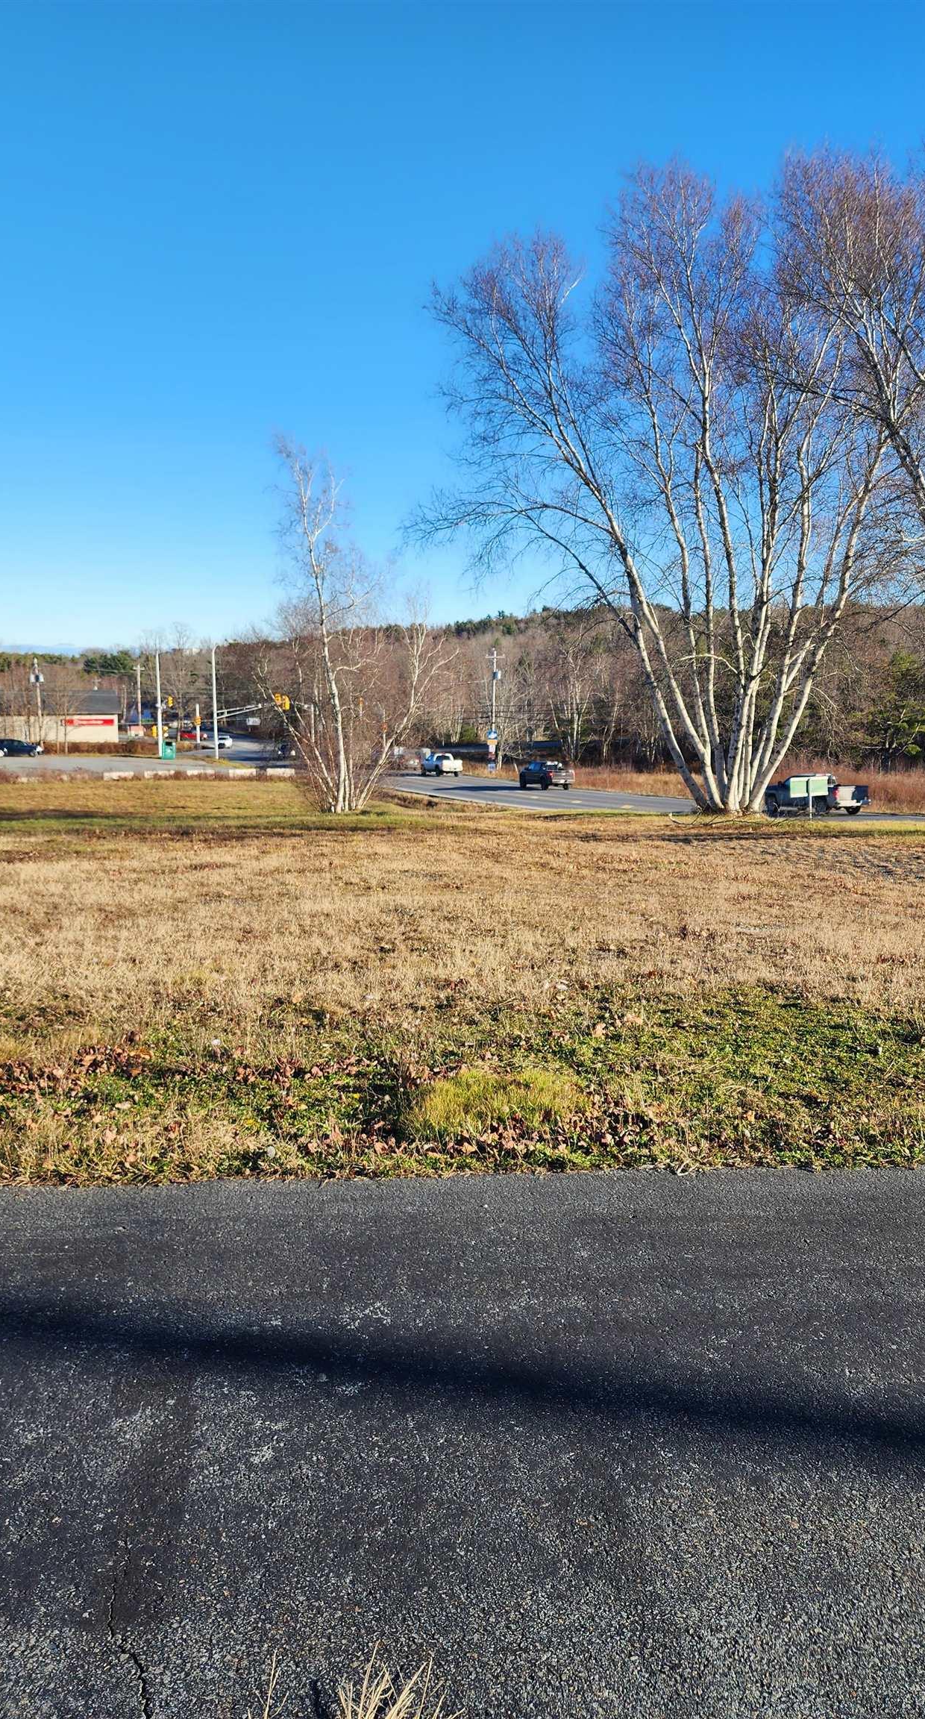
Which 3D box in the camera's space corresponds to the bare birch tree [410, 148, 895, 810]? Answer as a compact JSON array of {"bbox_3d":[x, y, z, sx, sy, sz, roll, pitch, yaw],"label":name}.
[{"bbox_3d":[6.550,-12.300,38.800,16.200,21.200,13.500,0,7,0],"label":"bare birch tree"}]

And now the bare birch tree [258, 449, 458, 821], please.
[{"bbox_3d":[-3.500,-7.550,37.400,6.400,12.000,5.500,0,7,0],"label":"bare birch tree"}]

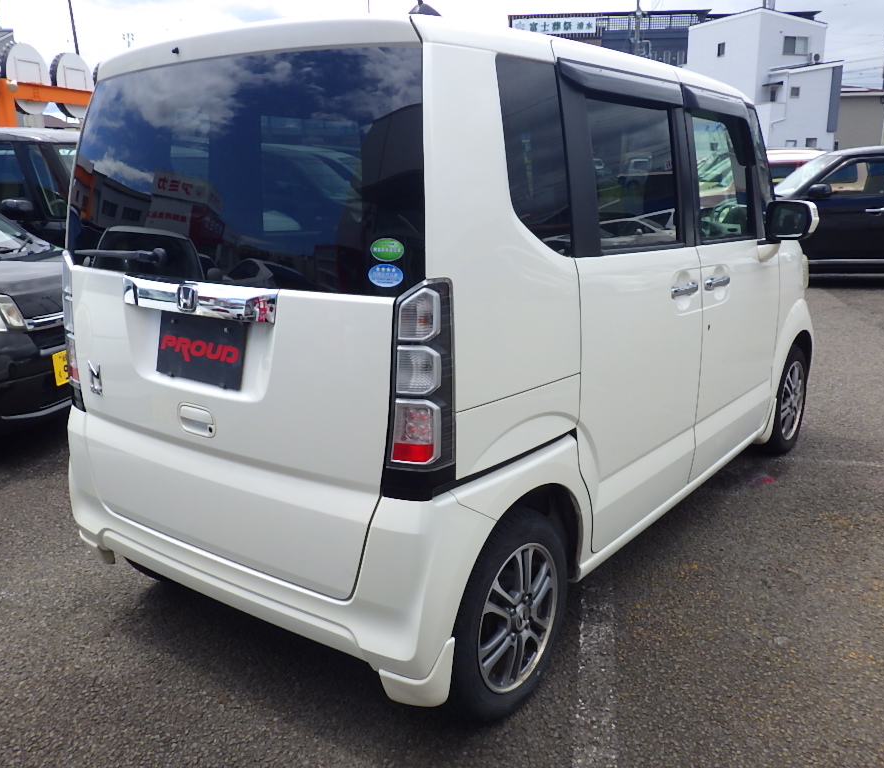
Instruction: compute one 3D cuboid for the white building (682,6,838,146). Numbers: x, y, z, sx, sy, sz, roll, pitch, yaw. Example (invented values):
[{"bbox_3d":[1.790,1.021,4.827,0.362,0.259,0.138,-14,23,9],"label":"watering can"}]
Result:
[{"bbox_3d":[19.300,-16.600,50.600,6.000,10.300,7.800,-6,15,-19],"label":"white building"}]

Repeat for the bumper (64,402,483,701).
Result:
[{"bbox_3d":[-0.550,0.372,2.242,1.470,0.490,0.320,10,17,36],"label":"bumper"}]

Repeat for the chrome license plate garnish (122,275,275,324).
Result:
[{"bbox_3d":[-0.606,-0.212,2.027,0.605,0.088,0.055,10,17,36],"label":"chrome license plate garnish"}]

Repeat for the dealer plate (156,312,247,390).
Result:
[{"bbox_3d":[-0.604,-0.088,2.059,0.330,0.165,0.015,10,11,36],"label":"dealer plate"}]

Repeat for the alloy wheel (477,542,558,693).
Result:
[{"bbox_3d":[0.146,0.580,2.124,0.140,0.383,0.383,10,17,36],"label":"alloy wheel"}]

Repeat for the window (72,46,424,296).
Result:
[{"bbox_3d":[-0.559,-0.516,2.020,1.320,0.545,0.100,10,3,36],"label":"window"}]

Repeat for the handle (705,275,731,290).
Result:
[{"bbox_3d":[0.959,-0.351,2.881,0.042,0.038,0.195,10,17,36],"label":"handle"}]

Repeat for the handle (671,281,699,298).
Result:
[{"bbox_3d":[0.776,-0.300,2.642,0.042,0.038,0.195,10,17,36],"label":"handle"}]

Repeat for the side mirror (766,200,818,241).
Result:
[{"bbox_3d":[1.404,-0.654,3.303,0.200,0.155,0.120,10,17,36],"label":"side mirror"}]

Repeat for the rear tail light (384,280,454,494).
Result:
[{"bbox_3d":[-0.052,0.015,1.735,0.140,0.470,0.115,10,17,36],"label":"rear tail light"}]

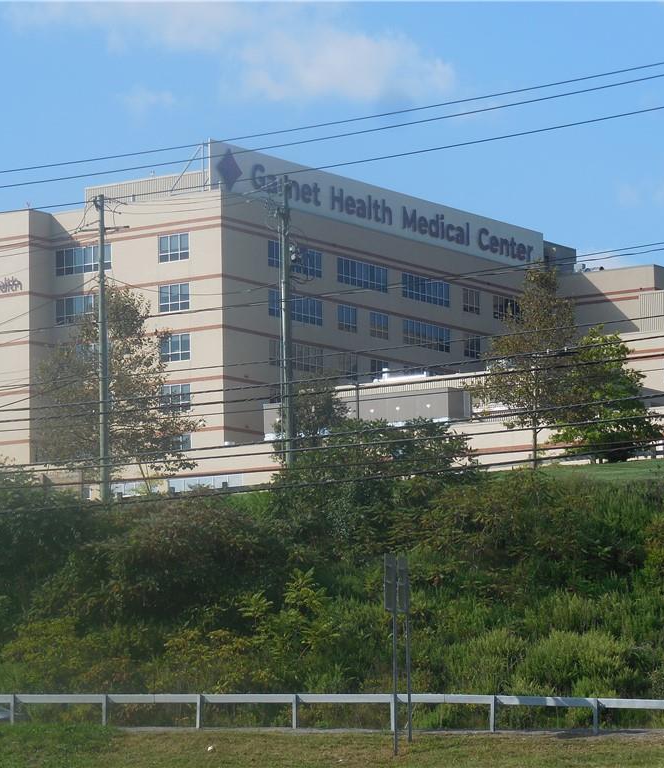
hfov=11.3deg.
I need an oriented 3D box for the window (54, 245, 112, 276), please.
[{"bbox_3d":[-21.956,-10.890,295.500,6.281,2.345,0.150,-6,-9,33],"label":"window"}]

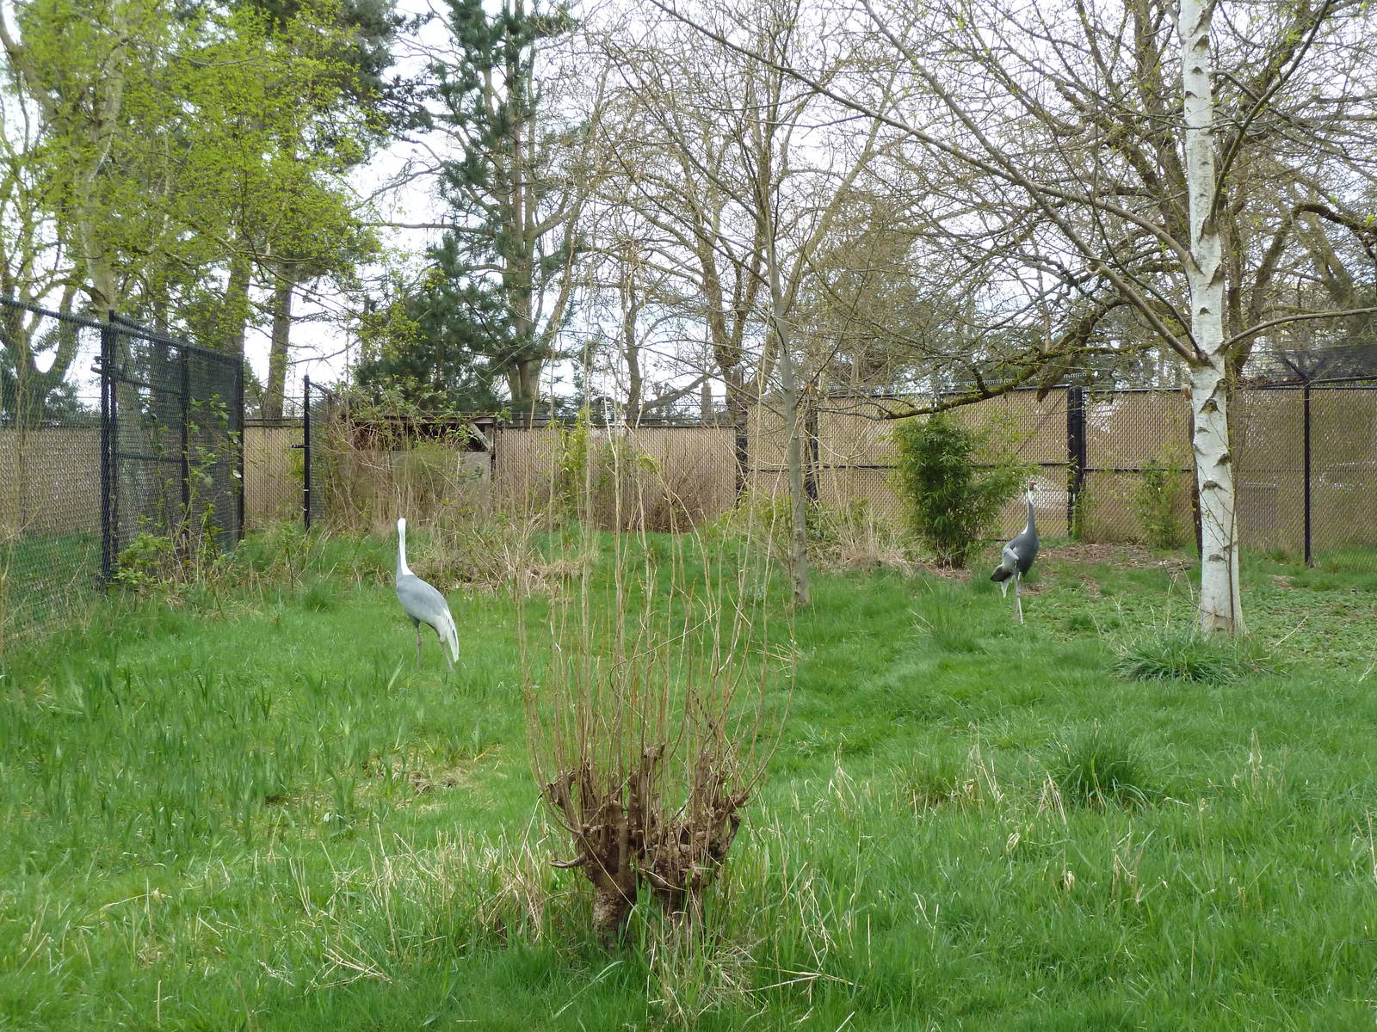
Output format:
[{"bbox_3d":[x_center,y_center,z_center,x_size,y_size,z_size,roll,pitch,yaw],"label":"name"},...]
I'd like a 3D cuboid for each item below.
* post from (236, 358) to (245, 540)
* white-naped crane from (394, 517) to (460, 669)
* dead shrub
[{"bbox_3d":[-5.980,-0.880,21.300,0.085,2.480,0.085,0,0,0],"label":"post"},{"bbox_3d":[-2.041,0.630,12.500,0.660,1.240,0.280,0,0,40],"label":"white-naped crane"},{"bbox_3d":[-0.115,0.670,5.300,0.870,1.530,0.780,0,0,0],"label":"dead shrub"}]

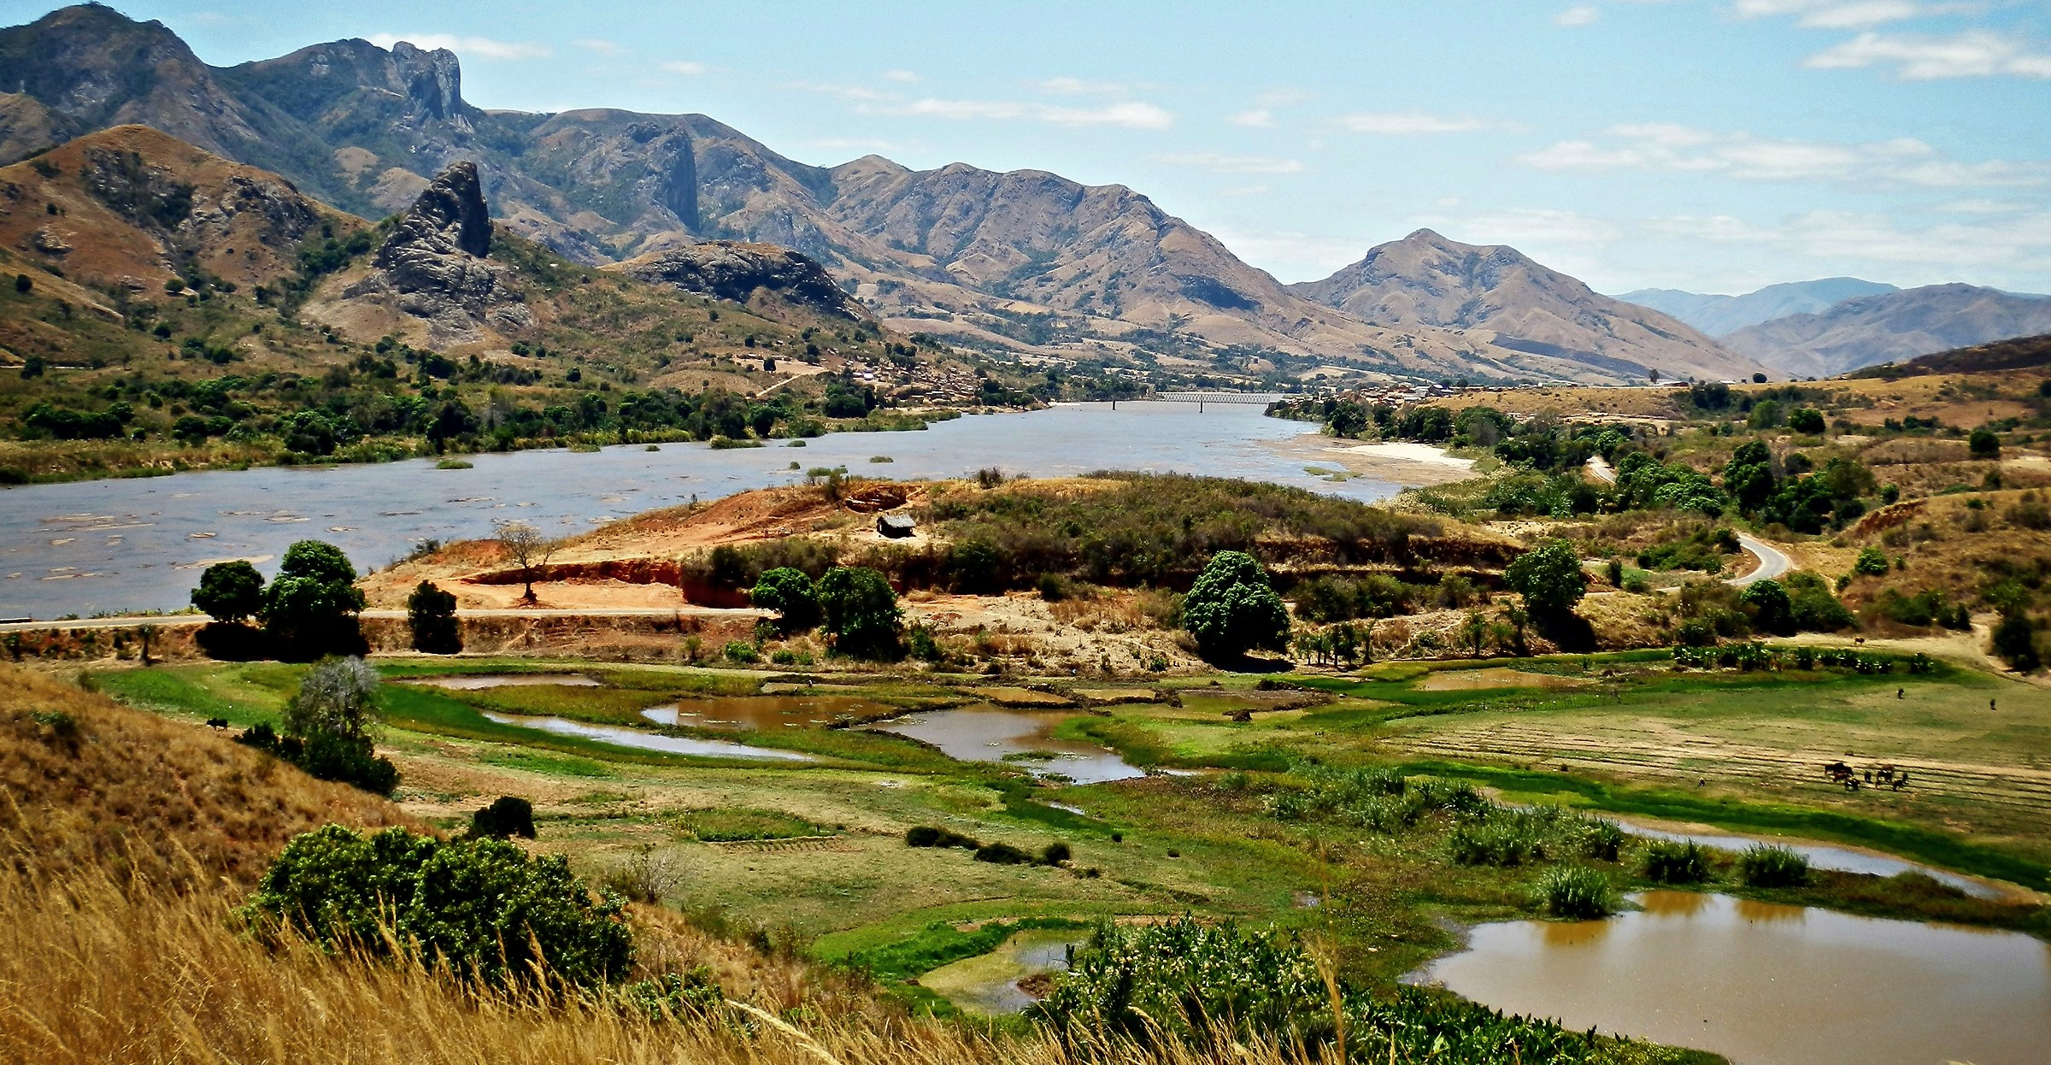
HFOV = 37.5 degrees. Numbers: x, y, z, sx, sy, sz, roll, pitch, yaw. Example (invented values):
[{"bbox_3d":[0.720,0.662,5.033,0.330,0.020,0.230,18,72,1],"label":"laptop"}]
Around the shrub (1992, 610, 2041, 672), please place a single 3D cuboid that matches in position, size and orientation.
[{"bbox_3d":[134.360,14.680,410.000,6.740,8.520,6.740,0,4,0],"label":"shrub"}]

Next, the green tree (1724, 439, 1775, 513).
[{"bbox_3d":[153.400,-11.880,640.000,11.200,15.630,11.200,0,4,0],"label":"green tree"}]

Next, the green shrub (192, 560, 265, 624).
[{"bbox_3d":[-104.100,7.850,395.000,9.430,8.210,9.430,0,4,0],"label":"green shrub"}]

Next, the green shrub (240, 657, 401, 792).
[{"bbox_3d":[-59.630,16.230,255.000,13.660,11.530,10.240,0,4,0],"label":"green shrub"}]

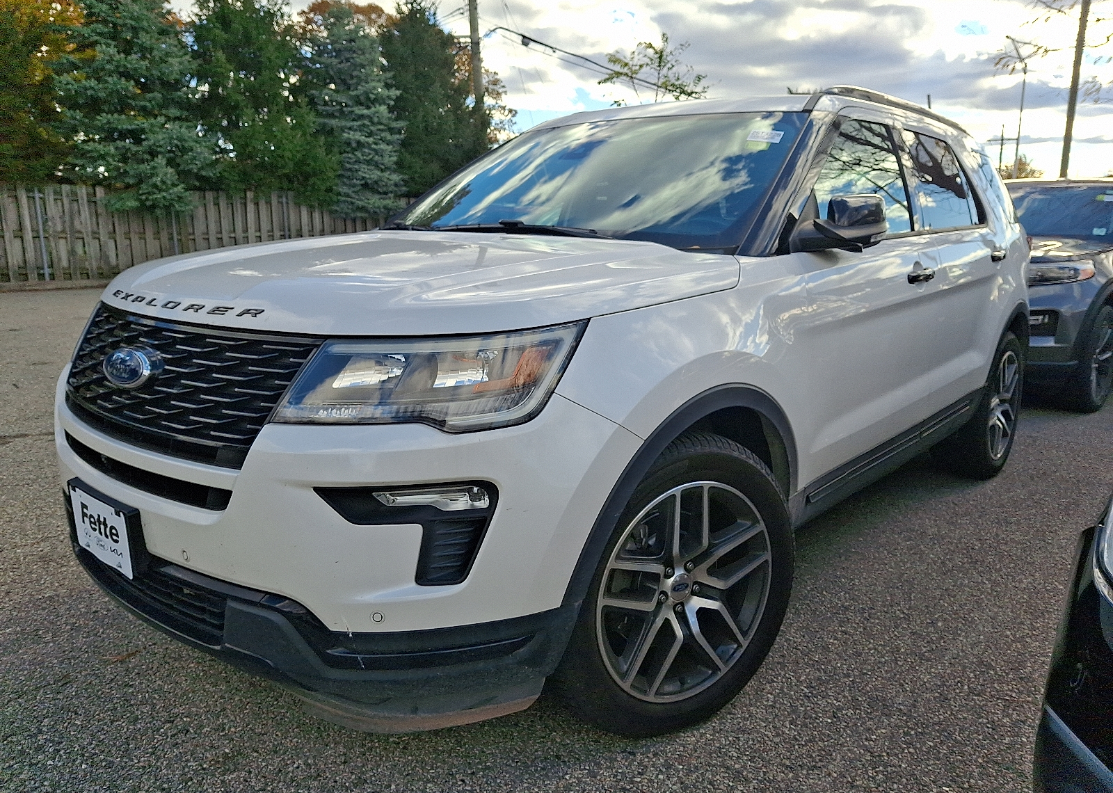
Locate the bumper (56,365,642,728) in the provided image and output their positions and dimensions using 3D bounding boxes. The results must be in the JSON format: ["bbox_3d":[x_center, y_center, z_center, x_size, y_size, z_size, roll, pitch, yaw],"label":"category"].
[{"bbox_3d":[-0.768,0.250,2.072,1.950,0.690,0.700,9,14,41],"label":"bumper"}]

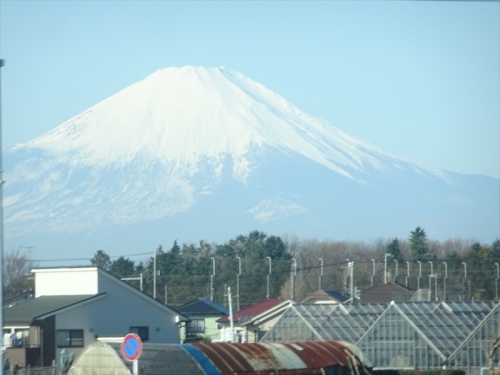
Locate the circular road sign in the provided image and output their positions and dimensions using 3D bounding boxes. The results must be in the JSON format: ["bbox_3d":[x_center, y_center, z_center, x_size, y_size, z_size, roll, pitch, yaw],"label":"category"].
[{"bbox_3d":[-2.545,3.433,110.500,0.600,0.600,0.050,-2,-3,38],"label":"circular road sign"}]

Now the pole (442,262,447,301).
[{"bbox_3d":[16.776,12.506,439.766,0.360,12.150,0.300,0,-2,0],"label":"pole"}]

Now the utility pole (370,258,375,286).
[{"bbox_3d":[10.597,12.338,439.759,0.360,12.500,0.300,0,-2,0],"label":"utility pole"}]

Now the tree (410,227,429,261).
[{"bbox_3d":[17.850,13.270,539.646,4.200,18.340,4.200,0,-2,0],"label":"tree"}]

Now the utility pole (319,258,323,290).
[{"bbox_3d":[6.092,12.338,439.759,0.360,12.500,0.300,0,-2,0],"label":"utility pole"}]

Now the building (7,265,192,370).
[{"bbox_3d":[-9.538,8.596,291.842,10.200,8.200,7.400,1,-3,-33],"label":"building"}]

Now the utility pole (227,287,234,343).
[{"bbox_3d":[-0.883,8.756,274.867,0.300,6.910,0.250,-3,-2,0],"label":"utility pole"}]

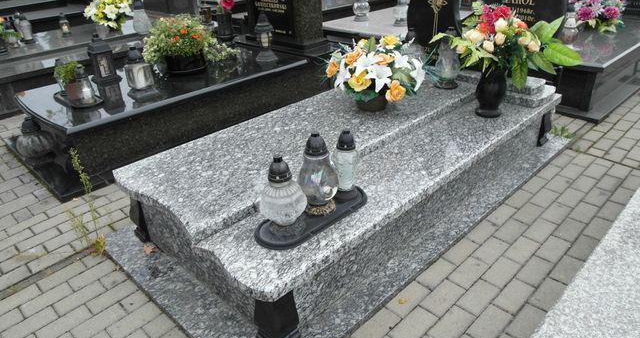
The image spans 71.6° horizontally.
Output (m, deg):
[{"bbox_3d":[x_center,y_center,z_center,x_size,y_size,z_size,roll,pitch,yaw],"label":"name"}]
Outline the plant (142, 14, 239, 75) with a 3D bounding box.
[{"bbox_3d":[-1.063,-1.016,3.550,0.640,0.390,0.450,-27,37,-36],"label":"plant"}]

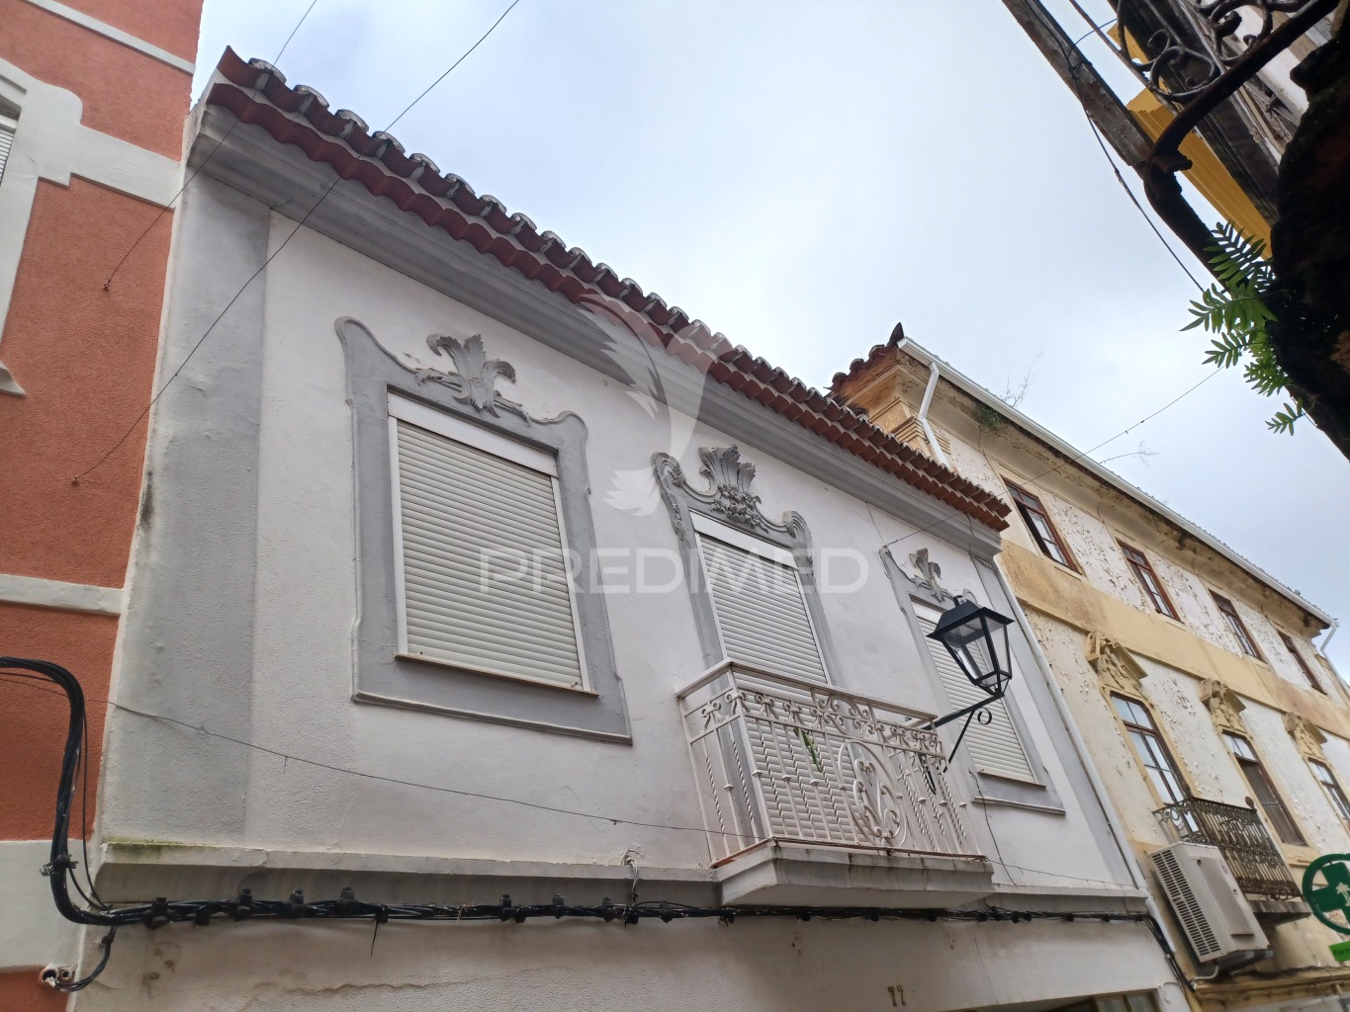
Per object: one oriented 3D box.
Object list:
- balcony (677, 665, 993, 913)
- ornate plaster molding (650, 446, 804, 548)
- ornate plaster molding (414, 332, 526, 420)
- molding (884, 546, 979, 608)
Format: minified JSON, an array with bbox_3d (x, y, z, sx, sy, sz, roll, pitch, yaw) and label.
[{"bbox_3d":[1.009,1.687,5.667,2.178,1.122,0.436,22,-47,-41],"label":"balcony"},{"bbox_3d":[0.507,-0.152,7.456,1.799,0.711,0.175,22,-47,-41],"label":"ornate plaster molding"},{"bbox_3d":[-1.161,-0.815,5.619,0.752,0.637,0.099,22,-47,-41],"label":"ornate plaster molding"},{"bbox_3d":[2.350,0.602,8.902,1.600,0.653,0.099,22,-47,-41],"label":"molding"}]

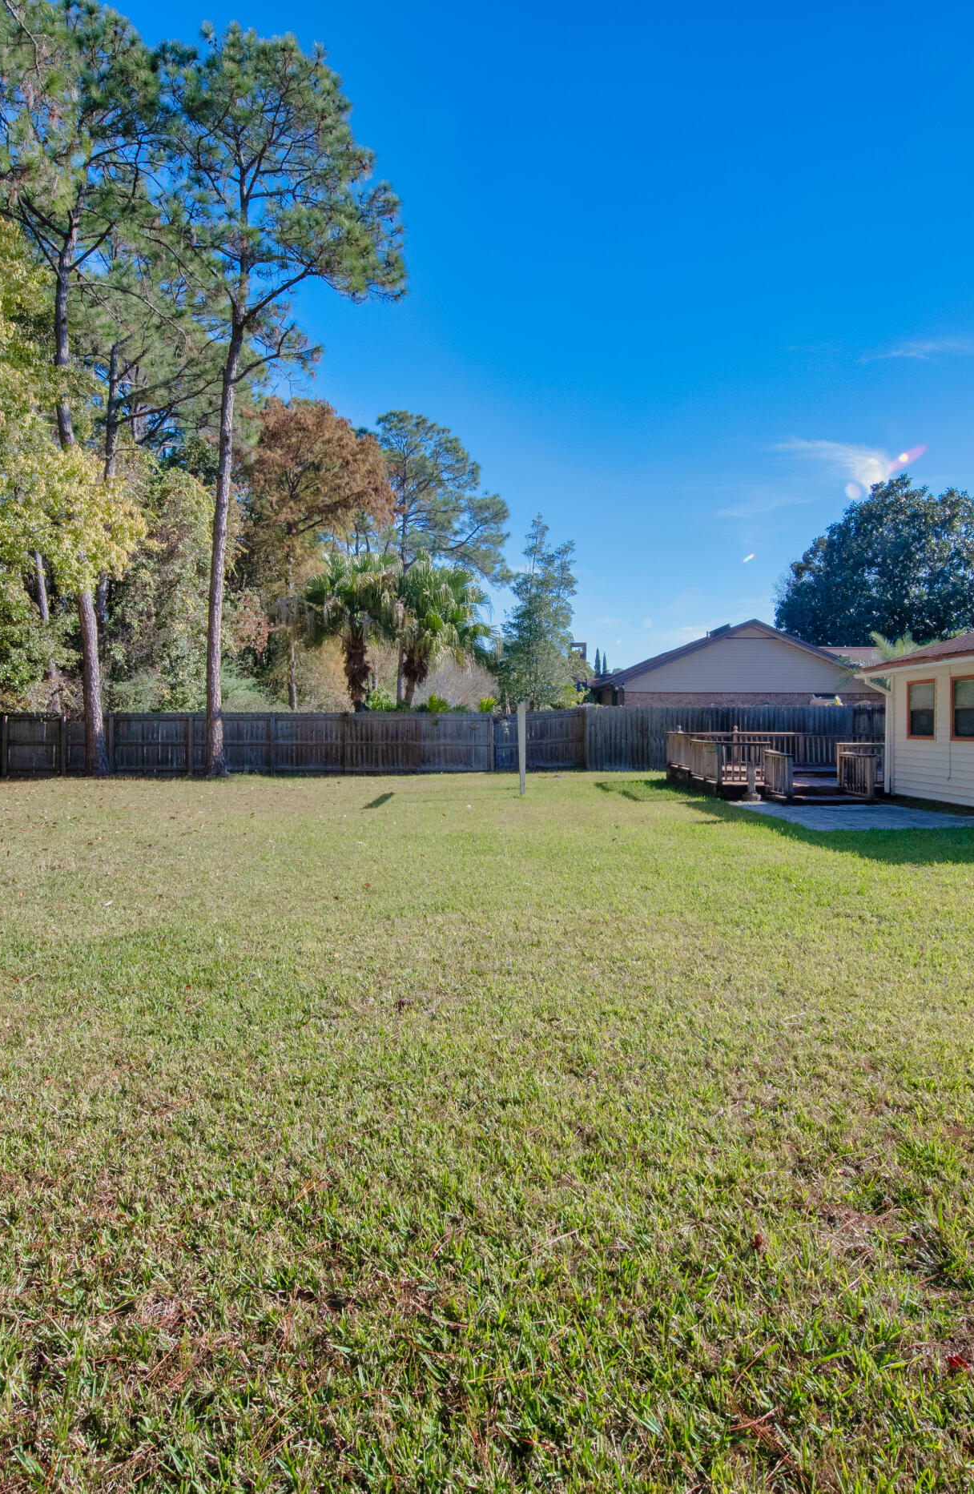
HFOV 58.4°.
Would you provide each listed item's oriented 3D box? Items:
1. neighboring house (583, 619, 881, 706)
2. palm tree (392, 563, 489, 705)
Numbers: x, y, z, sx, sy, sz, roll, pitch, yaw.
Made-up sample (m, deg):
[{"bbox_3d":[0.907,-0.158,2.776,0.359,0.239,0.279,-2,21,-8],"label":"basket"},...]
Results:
[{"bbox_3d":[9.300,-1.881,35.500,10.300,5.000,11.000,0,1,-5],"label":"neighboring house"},{"bbox_3d":[-1.596,-2.781,29.500,3.257,6.891,3.257,0,1,0],"label":"palm tree"}]

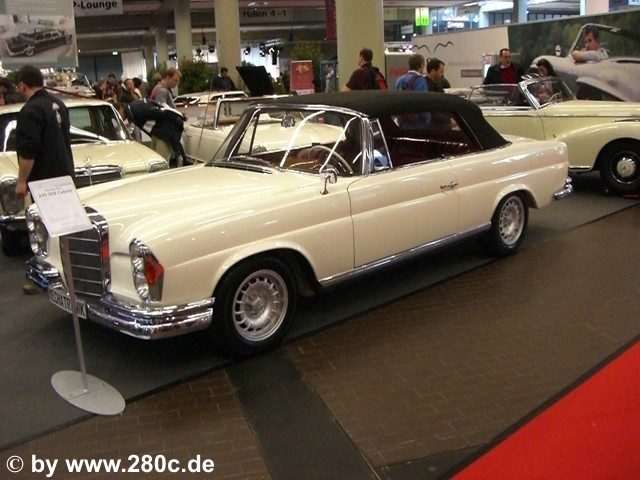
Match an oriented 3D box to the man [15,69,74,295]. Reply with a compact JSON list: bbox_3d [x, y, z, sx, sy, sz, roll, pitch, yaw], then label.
[{"bbox_3d":[-2.217,-0.505,5.736,0.420,1.790,0.520,3,16,21],"label":"man"}]

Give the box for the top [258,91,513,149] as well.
[{"bbox_3d":[0.608,-0.991,5.977,2.000,0.540,1.420,-16,19,-41],"label":"top"}]

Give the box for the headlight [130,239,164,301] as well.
[{"bbox_3d":[-0.909,0.164,3.740,0.170,0.375,0.230,-16,19,-41],"label":"headlight"}]

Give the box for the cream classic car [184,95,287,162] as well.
[{"bbox_3d":[-0.859,-1.474,10.167,1.770,1.300,4.300,-9,16,-22],"label":"cream classic car"}]

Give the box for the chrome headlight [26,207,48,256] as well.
[{"bbox_3d":[-1.909,-0.057,4.780,0.170,0.375,0.230,-16,19,-41],"label":"chrome headlight"}]

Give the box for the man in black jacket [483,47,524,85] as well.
[{"bbox_3d":[2.751,-1.951,10.520,0.560,1.760,0.340,-3,15,-3],"label":"man in black jacket"}]

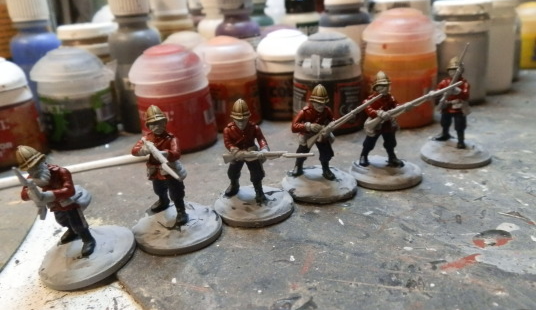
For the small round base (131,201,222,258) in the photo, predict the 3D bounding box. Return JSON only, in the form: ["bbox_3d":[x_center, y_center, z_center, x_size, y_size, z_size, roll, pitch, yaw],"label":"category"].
[{"bbox_3d":[-0.025,0.021,0.125,0.025,0.003,0.025,-5,21,0],"label":"small round base"}]

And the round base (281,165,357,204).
[{"bbox_3d":[0.017,0.010,0.147,0.025,0.003,0.025,0,22,7],"label":"round base"}]

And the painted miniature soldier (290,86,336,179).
[{"bbox_3d":[0.015,-0.007,0.142,0.015,0.032,0.013,-6,22,-5],"label":"painted miniature soldier"}]

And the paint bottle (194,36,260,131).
[{"bbox_3d":[-0.020,-0.036,0.212,0.033,0.043,0.033,-5,22,-4],"label":"paint bottle"}]

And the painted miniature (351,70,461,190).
[{"bbox_3d":[0.045,-0.011,0.149,0.033,0.037,0.025,-8,23,-13],"label":"painted miniature"}]

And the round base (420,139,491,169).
[{"bbox_3d":[0.072,-0.001,0.167,0.025,0.003,0.025,7,24,23],"label":"round base"}]

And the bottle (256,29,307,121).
[{"bbox_3d":[0.009,-0.042,0.221,0.029,0.043,0.029,-2,22,3],"label":"bottle"}]

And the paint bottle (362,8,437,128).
[{"bbox_3d":[0.062,-0.042,0.203,0.035,0.051,0.035,3,23,16],"label":"paint bottle"}]

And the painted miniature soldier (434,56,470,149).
[{"bbox_3d":[0.069,-0.019,0.163,0.014,0.035,0.011,13,27,34],"label":"painted miniature soldier"}]

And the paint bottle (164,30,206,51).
[{"bbox_3d":[-0.040,-0.042,0.228,0.034,0.043,0.035,1,22,10],"label":"paint bottle"}]

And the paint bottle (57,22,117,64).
[{"bbox_3d":[-0.094,-0.045,0.237,0.029,0.050,0.029,-12,23,-19],"label":"paint bottle"}]

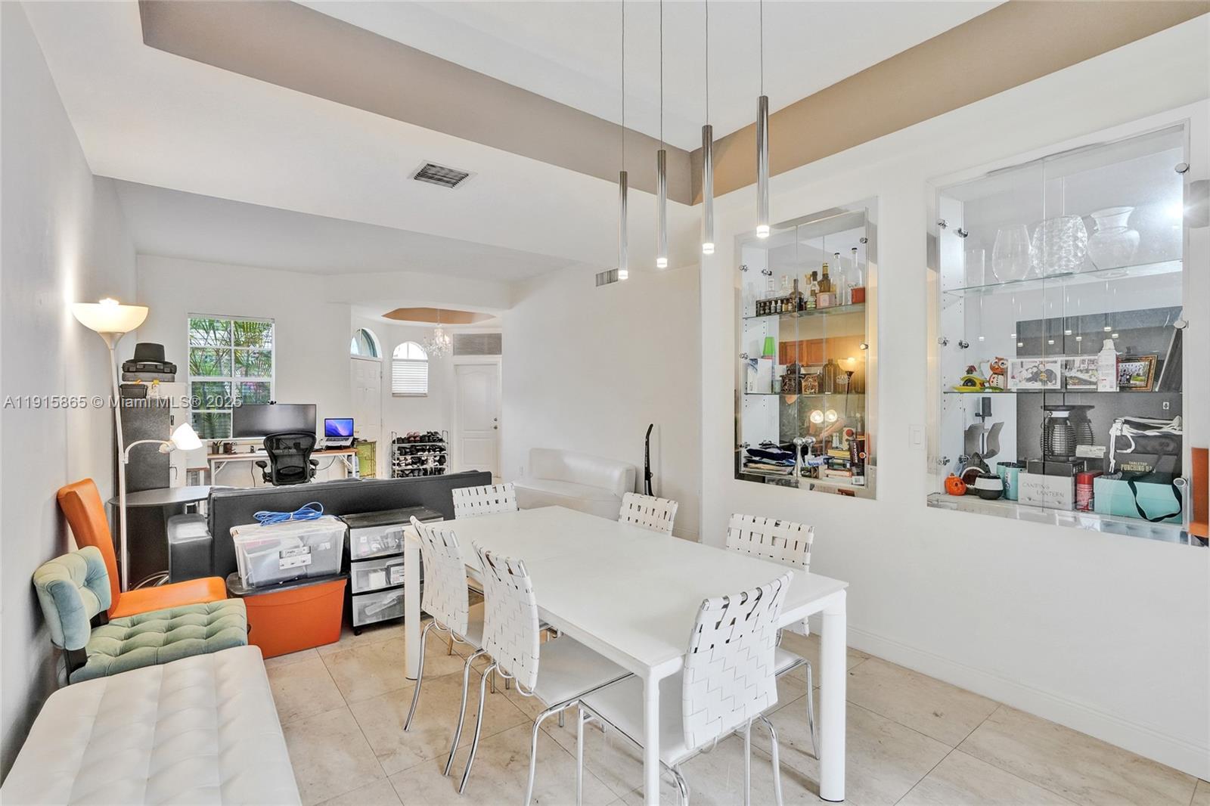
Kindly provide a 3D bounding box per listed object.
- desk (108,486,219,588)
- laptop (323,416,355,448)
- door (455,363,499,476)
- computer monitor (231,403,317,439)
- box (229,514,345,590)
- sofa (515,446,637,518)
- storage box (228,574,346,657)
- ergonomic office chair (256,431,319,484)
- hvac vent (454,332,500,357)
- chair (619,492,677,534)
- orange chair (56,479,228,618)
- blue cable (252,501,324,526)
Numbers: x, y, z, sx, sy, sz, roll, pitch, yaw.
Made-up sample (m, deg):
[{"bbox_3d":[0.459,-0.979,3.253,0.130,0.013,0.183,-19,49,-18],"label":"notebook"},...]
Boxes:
[{"bbox_3d":[-3.087,1.013,3.873,0.750,0.715,0.750,0,0,-37],"label":"desk"},{"bbox_3d":[-3.510,0.386,7.080,0.355,0.335,0.280,0,0,-19],"label":"laptop"},{"bbox_3d":[-2.340,0.345,9.770,0.770,2.040,0.060,0,0,8],"label":"door"},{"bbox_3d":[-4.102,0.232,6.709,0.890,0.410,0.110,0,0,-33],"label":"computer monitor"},{"bbox_3d":[-1.856,0.871,3.174,0.560,0.285,0.380,-1,1,-34],"label":"box"},{"bbox_3d":[-0.518,1.009,6.407,0.970,0.700,2.300,0,0,-37],"label":"sofa"},{"bbox_3d":[-1.829,1.179,3.105,0.590,0.386,0.450,0,0,-37],"label":"storage box"},{"bbox_3d":[-3.820,0.855,6.487,0.660,1.040,0.660,-1,1,-37],"label":"ergonomic office chair"},{"bbox_3d":[-2.259,-1.044,9.550,0.880,0.410,0.040,0,1,8],"label":"hvac vent"},{"bbox_3d":[0.056,0.926,2.564,0.530,0.890,0.430,0,0,-43],"label":"chair"},{"bbox_3d":[-2.153,0.886,2.562,0.575,1.030,0.460,-1,1,-35],"label":"orange chair"},{"bbox_3d":[-1.912,0.670,3.262,0.360,0.100,0.160,-1,1,-34],"label":"blue cable"}]

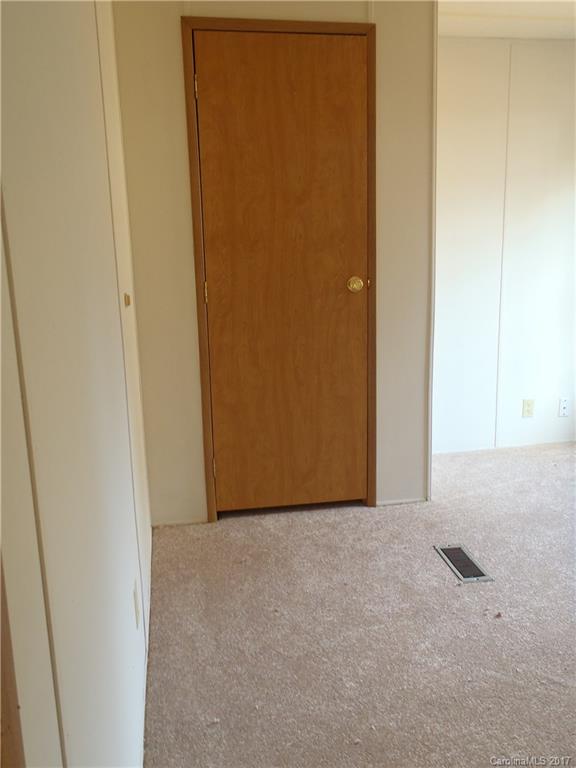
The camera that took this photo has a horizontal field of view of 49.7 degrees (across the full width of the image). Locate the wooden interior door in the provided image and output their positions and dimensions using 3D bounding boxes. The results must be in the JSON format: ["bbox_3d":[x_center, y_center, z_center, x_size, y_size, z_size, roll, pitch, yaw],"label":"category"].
[{"bbox_3d":[0.002,-0.429,2.713,0.725,2.031,0.045,-3,11,-9],"label":"wooden interior door"}]

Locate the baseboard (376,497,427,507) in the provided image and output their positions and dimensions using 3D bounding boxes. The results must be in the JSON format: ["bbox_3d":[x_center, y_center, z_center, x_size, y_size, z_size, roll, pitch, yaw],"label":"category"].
[{"bbox_3d":[0.551,0.564,2.972,0.260,0.022,0.012,-3,11,-9],"label":"baseboard"}]

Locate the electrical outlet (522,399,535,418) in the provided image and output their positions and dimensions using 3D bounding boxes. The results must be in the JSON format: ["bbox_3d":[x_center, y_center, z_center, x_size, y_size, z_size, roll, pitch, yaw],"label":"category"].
[{"bbox_3d":[1.475,0.151,3.812,0.071,0.113,0.008,-3,11,-9],"label":"electrical outlet"}]

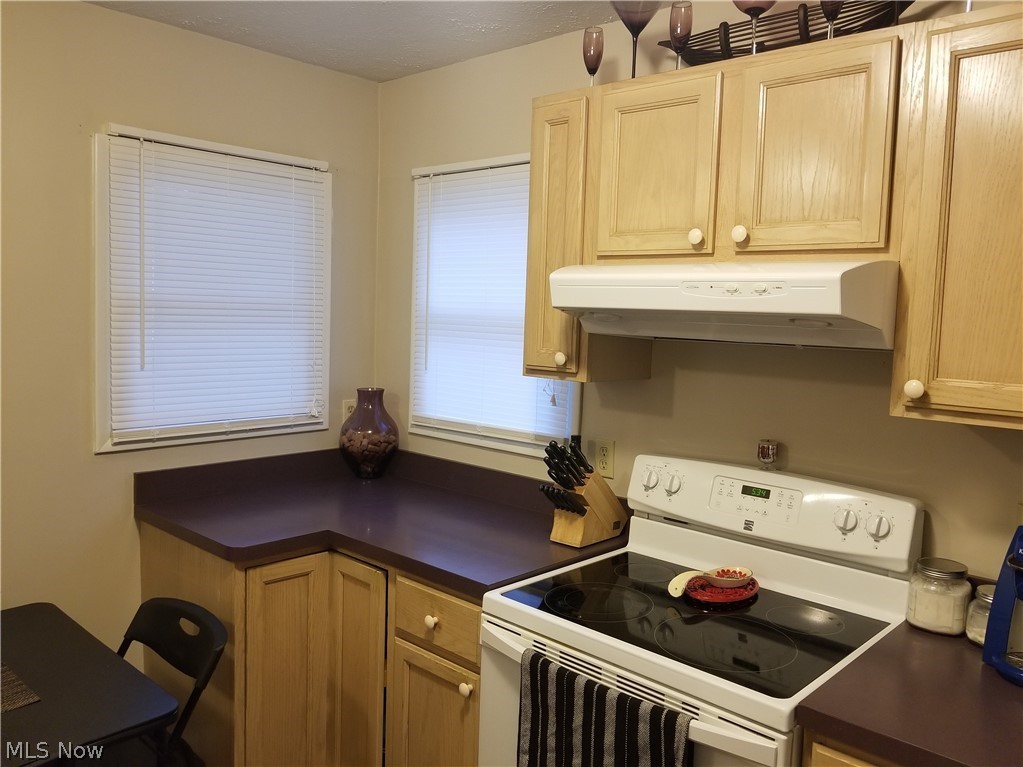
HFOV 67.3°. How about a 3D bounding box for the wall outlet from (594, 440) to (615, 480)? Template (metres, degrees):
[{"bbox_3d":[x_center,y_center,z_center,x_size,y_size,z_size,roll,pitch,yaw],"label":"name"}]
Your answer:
[{"bbox_3d":[0.286,0.235,2.385,0.072,0.117,0.010,7,7,43],"label":"wall outlet"}]

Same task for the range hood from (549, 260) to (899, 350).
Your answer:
[{"bbox_3d":[0.522,-0.185,1.808,0.730,0.171,0.485,7,7,43],"label":"range hood"}]

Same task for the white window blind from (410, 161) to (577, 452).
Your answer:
[{"bbox_3d":[-0.083,-0.290,2.669,0.820,0.962,0.045,7,7,43],"label":"white window blind"}]

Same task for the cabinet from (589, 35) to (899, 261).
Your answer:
[{"bbox_3d":[0.586,-0.505,1.835,0.753,0.456,0.330,7,7,43],"label":"cabinet"}]

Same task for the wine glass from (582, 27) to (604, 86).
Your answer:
[{"bbox_3d":[0.224,-0.874,2.135,0.058,0.210,0.058,2,5,0],"label":"wine glass"}]

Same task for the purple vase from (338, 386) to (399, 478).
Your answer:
[{"bbox_3d":[-0.560,0.198,2.993,0.235,0.337,0.235,2,5,0],"label":"purple vase"}]

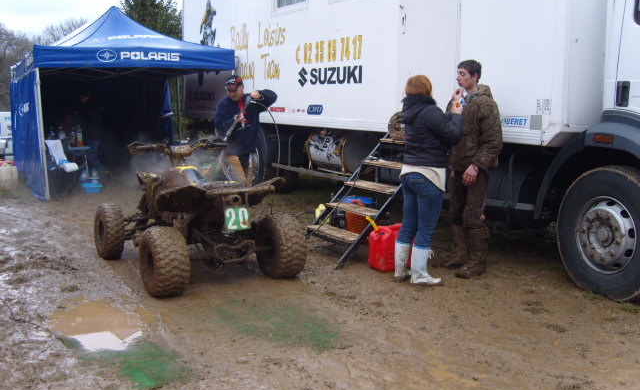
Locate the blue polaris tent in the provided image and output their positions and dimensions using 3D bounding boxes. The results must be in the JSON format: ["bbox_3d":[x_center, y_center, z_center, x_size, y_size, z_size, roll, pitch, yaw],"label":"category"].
[{"bbox_3d":[-3.470,-1.720,11.200,3.050,3.000,3.100,-6,11,-30],"label":"blue polaris tent"}]

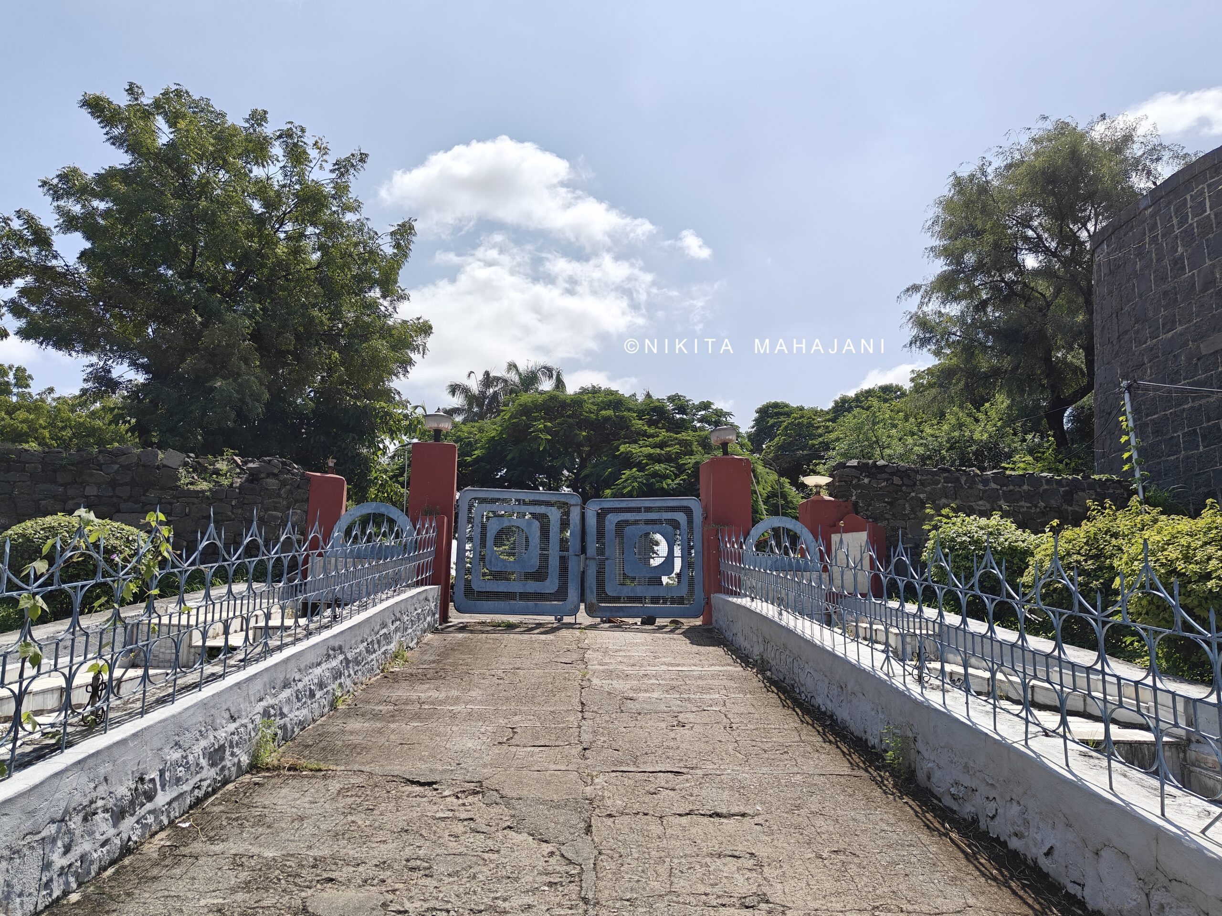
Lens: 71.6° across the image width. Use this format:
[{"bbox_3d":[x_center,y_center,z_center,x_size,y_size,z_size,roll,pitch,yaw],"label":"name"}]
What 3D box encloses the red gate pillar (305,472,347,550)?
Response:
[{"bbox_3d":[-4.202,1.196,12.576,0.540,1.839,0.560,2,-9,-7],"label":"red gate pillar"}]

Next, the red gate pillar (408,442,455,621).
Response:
[{"bbox_3d":[-2.602,1.107,12.436,0.620,2.573,0.680,2,-9,-7],"label":"red gate pillar"}]

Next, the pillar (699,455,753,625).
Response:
[{"bbox_3d":[1.765,1.284,13.036,0.610,2.511,0.680,2,-9,-7],"label":"pillar"}]

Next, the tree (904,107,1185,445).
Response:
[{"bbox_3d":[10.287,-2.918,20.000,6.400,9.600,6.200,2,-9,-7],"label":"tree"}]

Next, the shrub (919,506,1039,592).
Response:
[{"bbox_3d":[4.323,1.199,9.900,1.320,1.180,1.300,2,-9,-7],"label":"shrub"}]

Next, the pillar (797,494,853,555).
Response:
[{"bbox_3d":[3.254,1.502,13.105,0.640,1.692,0.620,2,-9,-7],"label":"pillar"}]

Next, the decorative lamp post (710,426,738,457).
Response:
[{"bbox_3d":[1.751,-0.261,13.227,0.390,0.450,0.390,2,-9,-7],"label":"decorative lamp post"}]

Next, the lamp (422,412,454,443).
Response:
[{"bbox_3d":[-2.525,-0.468,12.400,0.400,0.500,0.400,2,-9,-11],"label":"lamp"}]

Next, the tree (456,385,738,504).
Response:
[{"bbox_3d":[-0.557,1.024,23.000,7.800,6.000,7.200,2,-9,-7],"label":"tree"}]

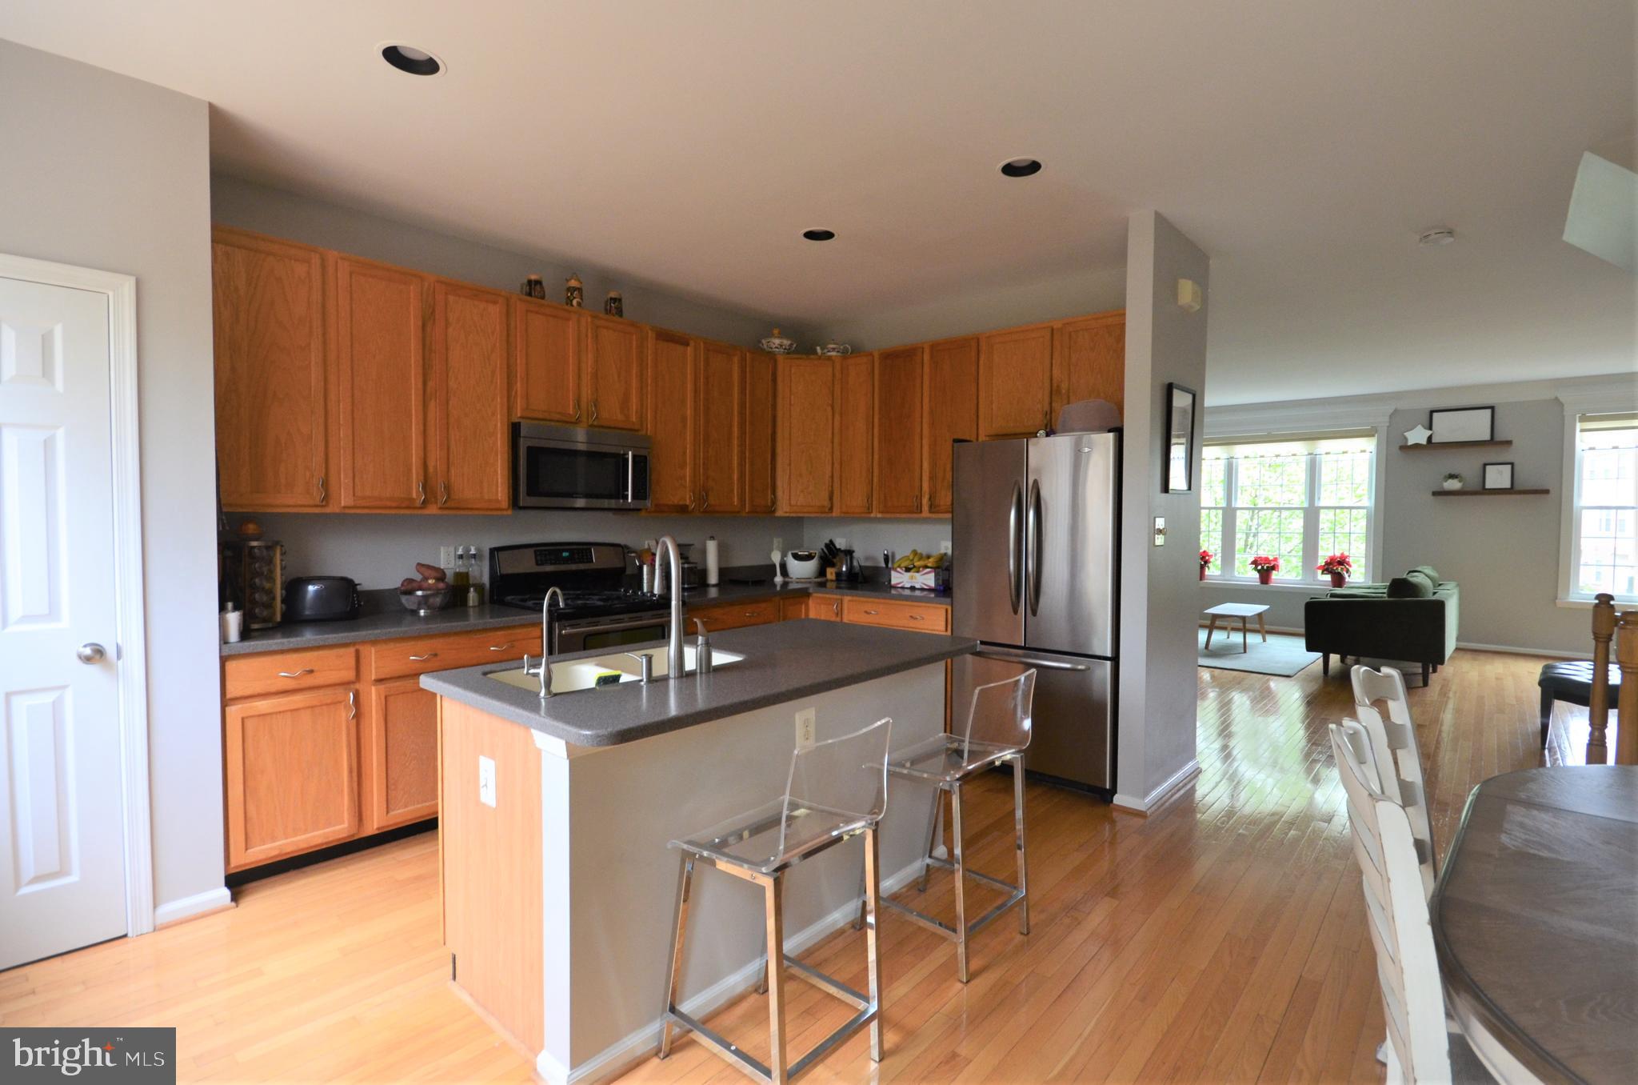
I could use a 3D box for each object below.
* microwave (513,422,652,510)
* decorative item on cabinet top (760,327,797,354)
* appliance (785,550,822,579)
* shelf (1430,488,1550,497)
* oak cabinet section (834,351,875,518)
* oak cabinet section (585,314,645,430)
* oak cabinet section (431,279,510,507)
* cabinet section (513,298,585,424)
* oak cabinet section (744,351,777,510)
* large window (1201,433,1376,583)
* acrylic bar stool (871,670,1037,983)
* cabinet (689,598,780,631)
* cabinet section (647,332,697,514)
[{"bbox_3d":[-1.316,-0.377,3.665,0.410,0.427,0.745,2,3,45],"label":"microwave"},{"bbox_3d":[-0.275,-1.394,4.692,0.250,0.200,0.210,0,2,0],"label":"decorative item on cabinet top"},{"bbox_3d":[-0.111,0.156,4.906,0.250,0.210,0.300,0,2,-5],"label":"appliance"},{"bbox_3d":[6.665,-0.490,6.778,0.830,0.050,0.170,2,2,43],"label":"shelf"},{"bbox_3d":[0.343,-0.712,4.754,0.334,1.062,0.330,2,3,42],"label":"oak cabinet section"},{"bbox_3d":[-1.232,-0.923,3.862,0.330,0.596,0.372,2,3,42],"label":"oak cabinet section"},{"bbox_3d":[-1.742,-0.672,3.309,0.330,1.062,0.368,2,3,42],"label":"oak cabinet section"},{"bbox_3d":[-1.487,-0.914,3.581,0.330,0.596,0.389,2,3,42],"label":"cabinet section"},{"bbox_3d":[-0.500,-0.716,4.682,0.330,1.062,0.303,2,3,42],"label":"oak cabinet section"},{"bbox_3d":[5.407,-0.382,8.105,1.900,1.770,0.100,2,2,43],"label":"large window"},{"bbox_3d":[0.412,0.842,2.215,0.455,0.875,0.390,2,2,43],"label":"acrylic bar stool"},{"bbox_3d":[-0.701,0.774,4.174,0.620,0.885,0.695,2,3,45],"label":"cabinet"},{"bbox_3d":[-0.982,-0.699,4.149,0.330,1.062,0.377,2,3,42],"label":"cabinet section"}]

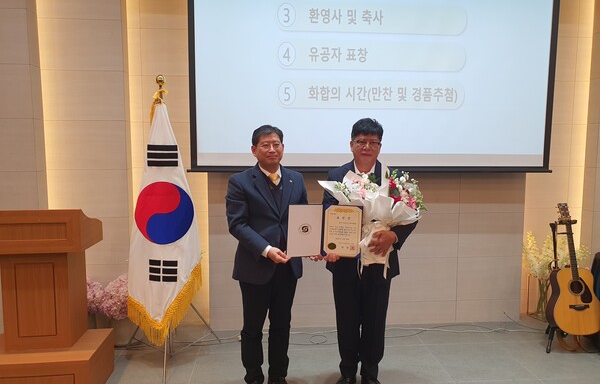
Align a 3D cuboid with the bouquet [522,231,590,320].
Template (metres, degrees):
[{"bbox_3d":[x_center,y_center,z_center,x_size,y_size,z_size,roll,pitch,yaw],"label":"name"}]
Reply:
[{"bbox_3d":[2.350,0.770,4.130,0.570,0.780,0.400,-1,5,-4],"label":"bouquet"}]

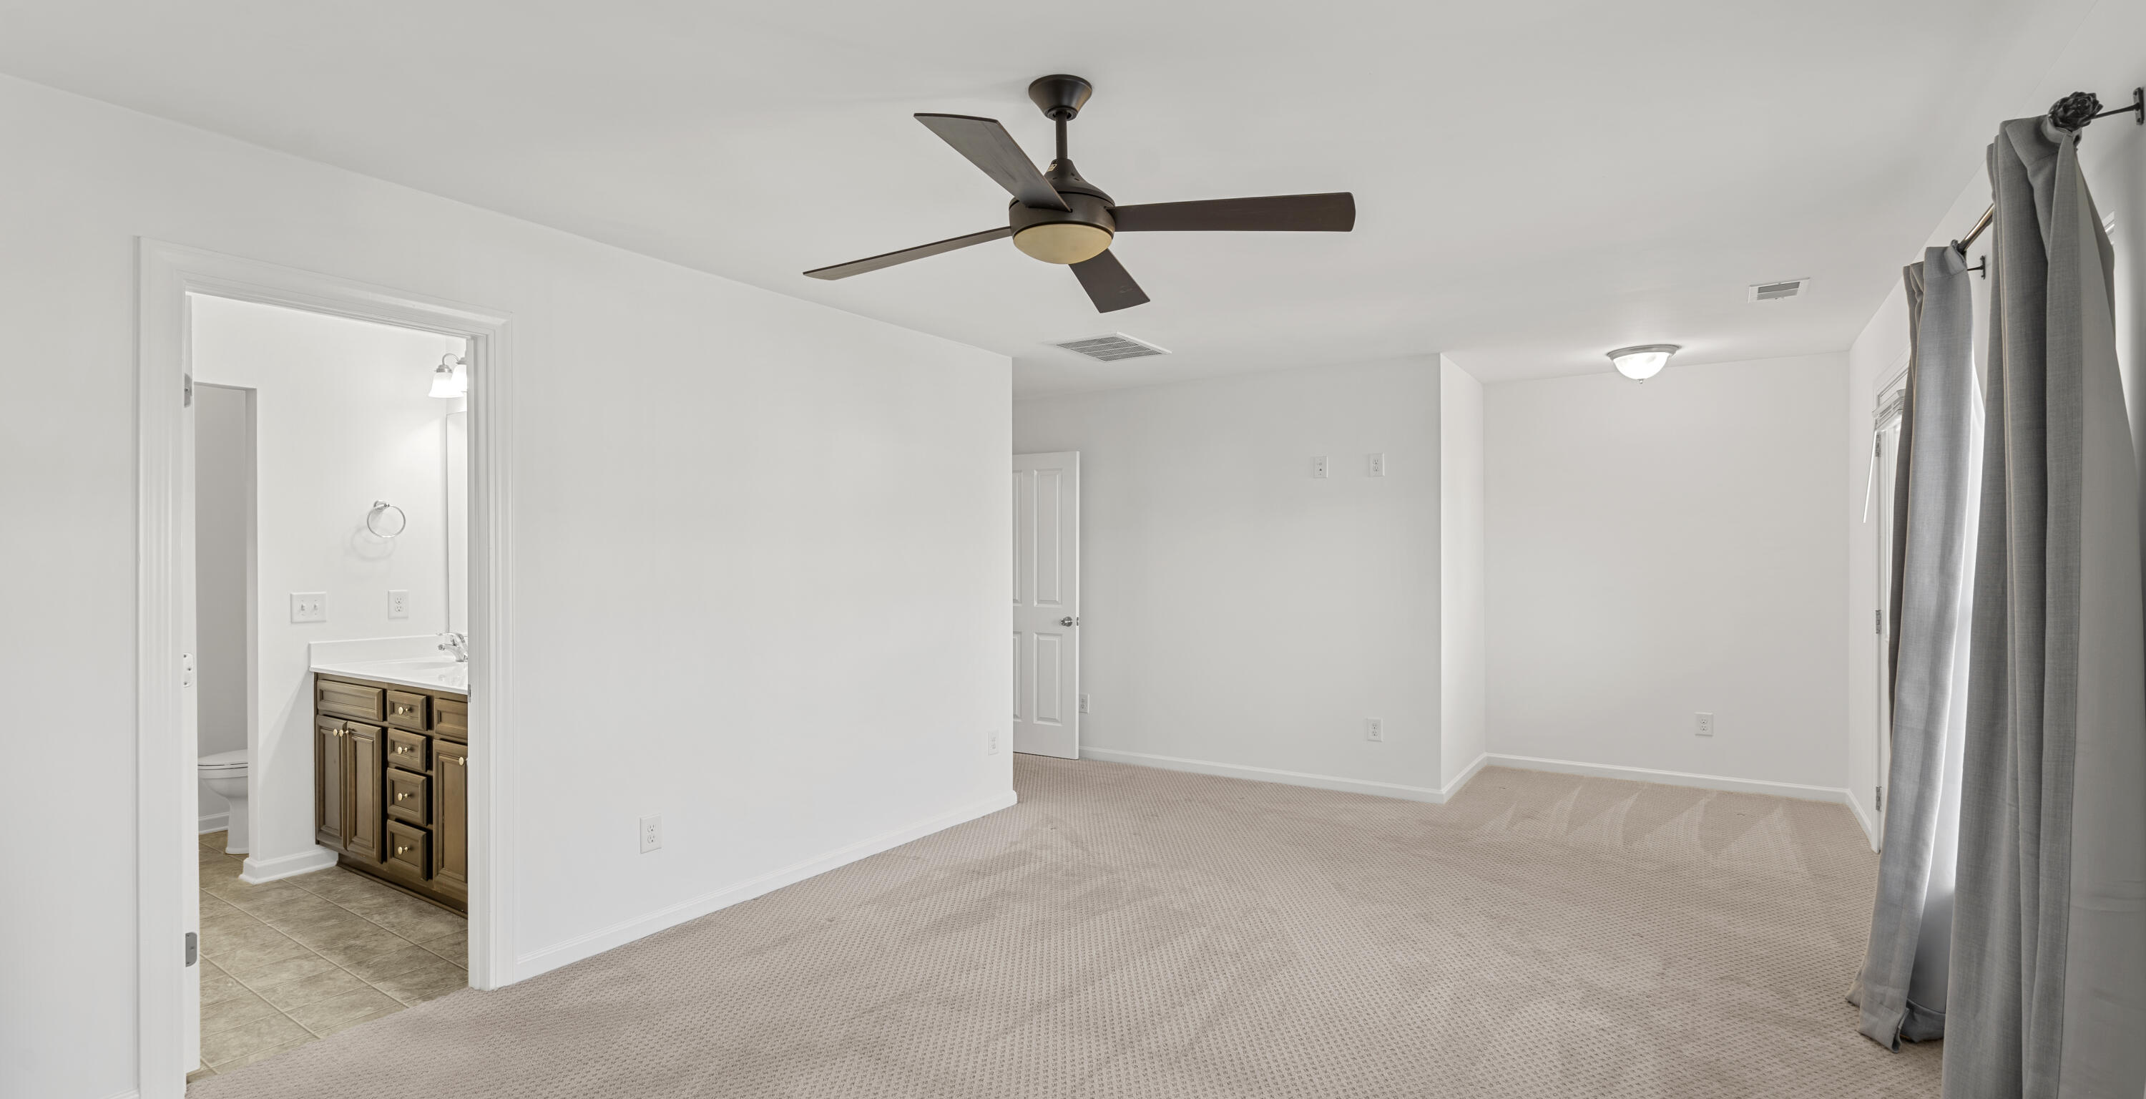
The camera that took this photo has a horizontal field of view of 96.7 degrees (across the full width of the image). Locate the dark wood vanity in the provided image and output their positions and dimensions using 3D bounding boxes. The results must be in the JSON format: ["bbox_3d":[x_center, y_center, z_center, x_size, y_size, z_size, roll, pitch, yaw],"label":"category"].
[{"bbox_3d":[-2.455,0.959,3.920,1.720,0.870,0.530,-1,0,33],"label":"dark wood vanity"}]

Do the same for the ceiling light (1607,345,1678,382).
[{"bbox_3d":[3.001,-0.967,5.018,0.335,0.185,0.340,-1,0,33],"label":"ceiling light"}]

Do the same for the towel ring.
[{"bbox_3d":[-3.154,-0.134,4.372,0.075,0.170,0.145,-1,0,33],"label":"towel ring"}]

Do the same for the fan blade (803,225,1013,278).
[{"bbox_3d":[-0.392,-0.703,2.282,0.510,0.015,0.140,-7,9,16],"label":"fan blade"}]

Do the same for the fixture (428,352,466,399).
[{"bbox_3d":[-2.818,-0.801,4.378,0.380,0.220,0.180,-1,0,33],"label":"fixture"}]

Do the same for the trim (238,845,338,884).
[{"bbox_3d":[-3.407,1.353,4.154,0.165,0.095,0.310,-1,0,33],"label":"trim"}]

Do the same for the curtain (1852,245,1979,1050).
[{"bbox_3d":[2.304,0.274,2.614,0.255,2.140,0.420,-1,0,33],"label":"curtain"}]

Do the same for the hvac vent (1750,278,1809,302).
[{"bbox_3d":[2.914,-1.056,3.946,0.198,0.020,0.310,-1,0,33],"label":"hvac vent"}]

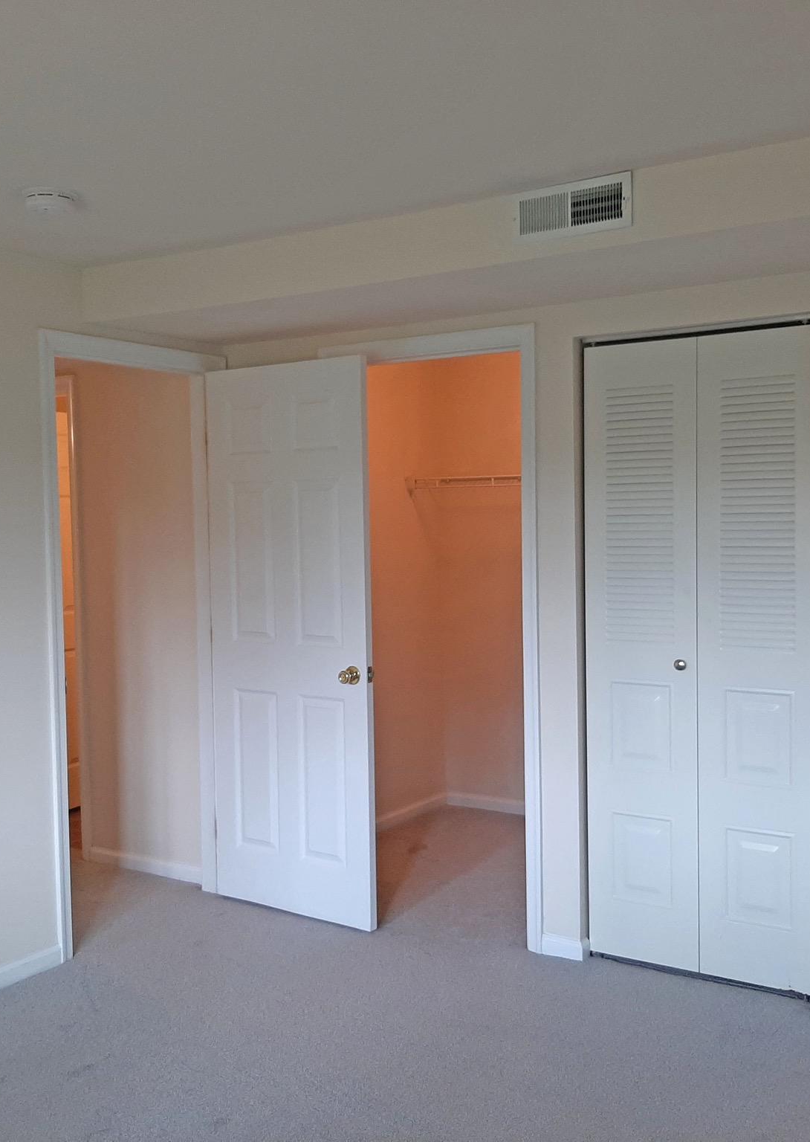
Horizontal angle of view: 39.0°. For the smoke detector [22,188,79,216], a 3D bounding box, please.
[{"bbox_3d":[-0.944,-0.983,3.051,0.143,0.036,0.143,-1,3,0],"label":"smoke detector"}]

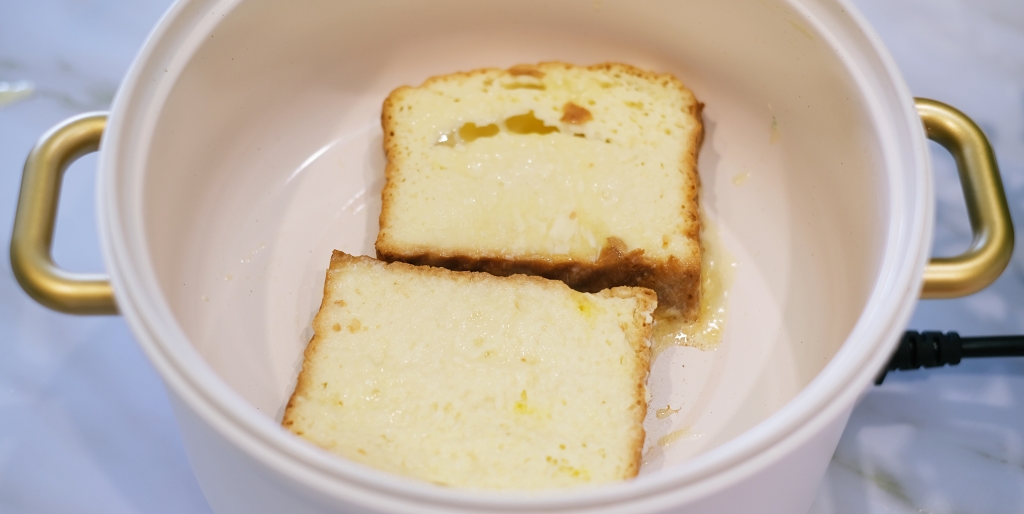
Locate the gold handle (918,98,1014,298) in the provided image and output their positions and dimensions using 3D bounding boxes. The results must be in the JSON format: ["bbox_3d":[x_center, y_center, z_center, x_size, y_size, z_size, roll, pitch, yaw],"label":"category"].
[{"bbox_3d":[0.144,-0.021,0.501,0.038,0.013,0.079,-1,56,-2],"label":"gold handle"}]

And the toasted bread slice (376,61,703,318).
[{"bbox_3d":[0.010,-0.026,0.558,0.114,0.036,0.089,2,56,0],"label":"toasted bread slice"}]

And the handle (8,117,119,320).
[{"bbox_3d":[-0.142,-0.015,0.490,0.038,0.013,0.079,-1,56,-2],"label":"handle"}]

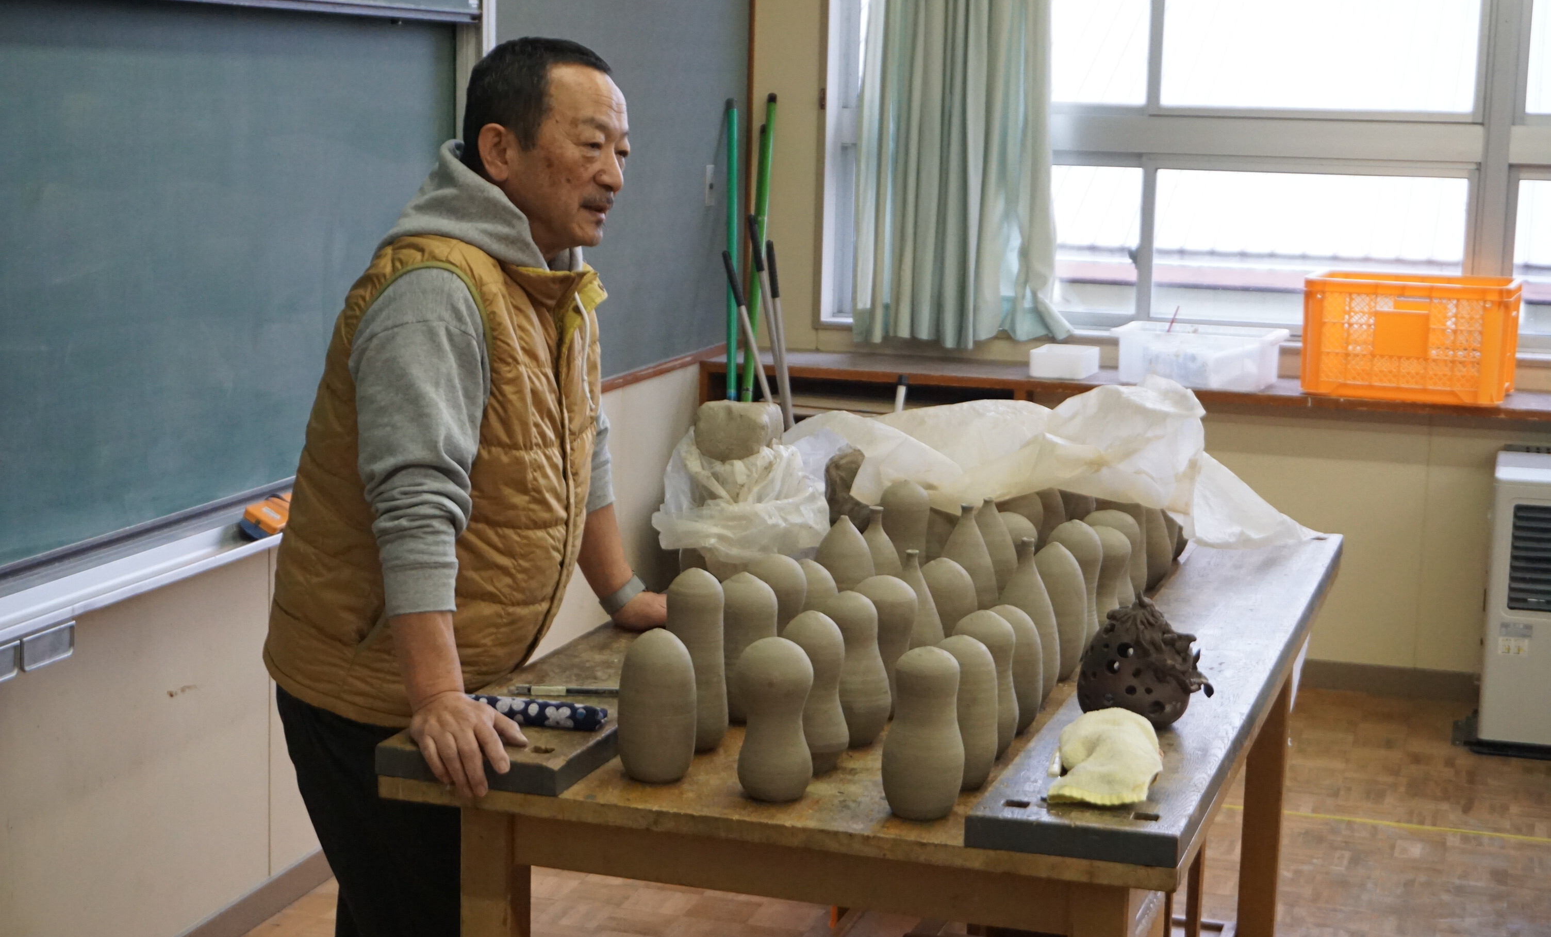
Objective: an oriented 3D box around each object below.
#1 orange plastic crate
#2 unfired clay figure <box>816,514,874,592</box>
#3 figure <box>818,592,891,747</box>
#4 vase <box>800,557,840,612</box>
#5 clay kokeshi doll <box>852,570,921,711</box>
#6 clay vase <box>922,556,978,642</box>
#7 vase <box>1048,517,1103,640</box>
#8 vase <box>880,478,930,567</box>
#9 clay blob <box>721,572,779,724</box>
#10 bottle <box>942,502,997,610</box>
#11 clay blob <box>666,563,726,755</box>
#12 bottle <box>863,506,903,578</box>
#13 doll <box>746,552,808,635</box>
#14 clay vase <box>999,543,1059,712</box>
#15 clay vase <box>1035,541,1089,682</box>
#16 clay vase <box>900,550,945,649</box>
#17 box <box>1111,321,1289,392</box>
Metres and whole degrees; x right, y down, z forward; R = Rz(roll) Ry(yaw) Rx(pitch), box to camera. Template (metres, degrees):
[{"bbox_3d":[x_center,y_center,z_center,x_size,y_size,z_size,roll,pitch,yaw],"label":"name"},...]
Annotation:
[{"bbox_3d":[1.620,-0.337,6.022,0.501,0.283,0.303,5,10,22],"label":"orange plastic crate"},{"bbox_3d":[0.095,0.159,3.290,0.089,0.190,0.089,4,9,18],"label":"unfired clay figure"},{"bbox_3d":[0.086,0.239,2.839,0.102,0.187,0.102,1,9,0],"label":"figure"},{"bbox_3d":[0.039,0.200,3.105,0.086,0.165,0.086,4,9,18],"label":"vase"},{"bbox_3d":[0.135,0.222,2.979,0.090,0.179,0.090,1,9,0],"label":"clay kokeshi doll"},{"bbox_3d":[0.229,0.195,3.247,0.095,0.149,0.095,4,10,18],"label":"clay vase"},{"bbox_3d":[0.417,0.167,3.307,0.088,0.193,0.088,4,10,18],"label":"vase"},{"bbox_3d":[0.190,0.118,3.512,0.083,0.205,0.083,4,9,18],"label":"vase"},{"bbox_3d":[-0.038,0.221,2.950,0.085,0.184,0.085,1,9,0],"label":"clay blob"},{"bbox_3d":[0.265,0.152,3.301,0.096,0.207,0.096,4,9,18],"label":"bottle"},{"bbox_3d":[-0.095,0.223,2.793,0.081,0.213,0.081,1,9,0],"label":"clay blob"},{"bbox_3d":[0.140,0.151,3.333,0.088,0.195,0.088,4,9,18],"label":"bottle"},{"bbox_3d":[-0.004,0.202,3.053,0.090,0.189,0.090,4,10,18],"label":"doll"},{"bbox_3d":[0.320,0.194,3.021,0.094,0.213,0.094,4,9,18],"label":"clay vase"},{"bbox_3d":[0.373,0.190,3.178,0.092,0.186,0.092,4,10,18],"label":"clay vase"},{"bbox_3d":[0.178,0.198,3.109,0.094,0.187,0.094,4,10,18],"label":"clay vase"},{"bbox_3d":[1.095,-0.288,6.117,0.404,0.130,0.254,4,10,20],"label":"box"}]

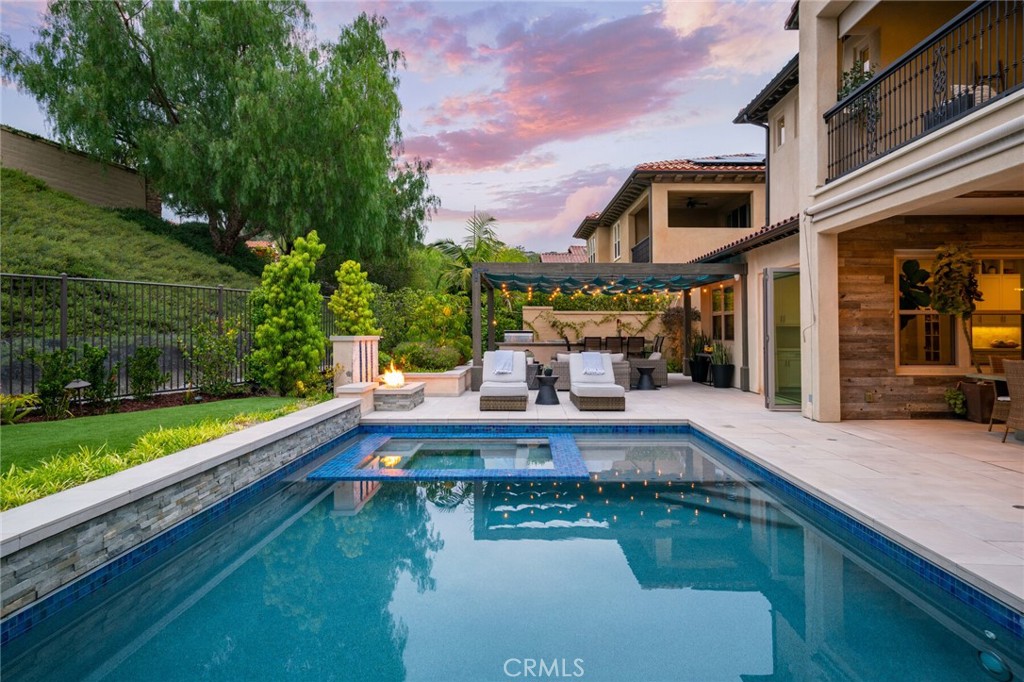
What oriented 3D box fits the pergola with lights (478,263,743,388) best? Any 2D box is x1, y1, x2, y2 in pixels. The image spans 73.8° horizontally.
[{"bbox_3d":[2.297,-0.334,18.418,6.274,2.904,6.021,0,1,1],"label":"pergola with lights"}]

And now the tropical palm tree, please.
[{"bbox_3d":[-0.970,-1.250,20.300,3.000,4.600,3.000,0,1,0],"label":"tropical palm tree"}]

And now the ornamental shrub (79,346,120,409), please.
[{"bbox_3d":[-4.860,0.430,8.030,0.450,0.780,0.480,0,1,22],"label":"ornamental shrub"}]

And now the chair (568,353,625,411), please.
[{"bbox_3d":[1.523,0.695,12.397,0.779,0.941,1.872,0,1,0],"label":"chair"}]

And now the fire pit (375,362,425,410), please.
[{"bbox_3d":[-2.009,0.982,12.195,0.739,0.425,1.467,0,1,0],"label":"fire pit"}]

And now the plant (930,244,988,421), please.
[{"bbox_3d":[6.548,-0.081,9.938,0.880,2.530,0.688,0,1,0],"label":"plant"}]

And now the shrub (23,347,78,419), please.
[{"bbox_3d":[-5.050,0.455,7.480,0.520,0.800,0.580,0,1,22],"label":"shrub"}]

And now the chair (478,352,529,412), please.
[{"bbox_3d":[-0.137,0.695,12.397,0.789,0.951,1.872,0,1,0],"label":"chair"}]

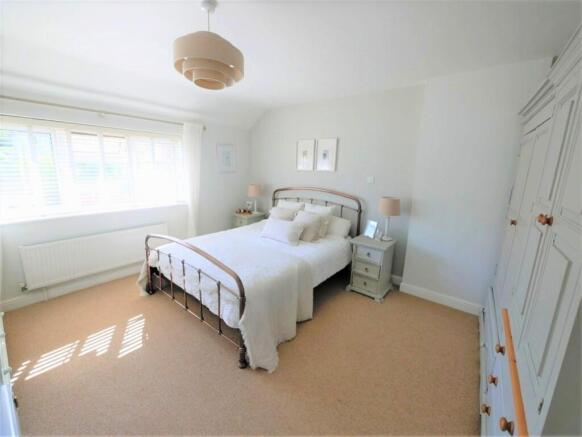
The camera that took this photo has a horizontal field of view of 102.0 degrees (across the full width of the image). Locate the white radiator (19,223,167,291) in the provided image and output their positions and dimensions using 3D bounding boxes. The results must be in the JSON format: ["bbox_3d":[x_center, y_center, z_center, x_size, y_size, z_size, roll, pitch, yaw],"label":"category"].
[{"bbox_3d":[-2.160,0.393,2.770,0.083,0.457,1.323,10,14,37],"label":"white radiator"}]

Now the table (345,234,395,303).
[{"bbox_3d":[0.933,0.559,2.777,0.429,0.614,0.415,10,14,37],"label":"table"}]

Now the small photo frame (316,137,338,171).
[{"bbox_3d":[0.500,-0.895,3.309,0.316,0.453,0.025,10,14,37],"label":"small photo frame"}]

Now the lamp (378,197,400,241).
[{"bbox_3d":[1.140,-0.002,2.733,0.217,0.508,0.217,10,14,37],"label":"lamp"}]

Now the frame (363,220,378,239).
[{"bbox_3d":[0.973,0.138,2.834,0.025,0.204,0.130,13,3,-35],"label":"frame"}]

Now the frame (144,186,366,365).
[{"bbox_3d":[-0.322,0.257,2.819,1.627,1.136,2.078,10,14,37],"label":"frame"}]

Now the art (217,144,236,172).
[{"bbox_3d":[-1.066,-0.994,3.929,0.025,0.443,0.363,10,14,37],"label":"art"}]

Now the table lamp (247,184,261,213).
[{"bbox_3d":[-0.626,-0.326,4.146,0.222,0.508,0.222,10,14,37],"label":"table lamp"}]

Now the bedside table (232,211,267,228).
[{"bbox_3d":[-0.735,0.245,4.150,0.436,0.614,0.415,10,14,37],"label":"bedside table"}]

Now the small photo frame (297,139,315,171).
[{"bbox_3d":[0.222,-0.945,3.525,0.307,0.453,0.025,10,14,37],"label":"small photo frame"}]

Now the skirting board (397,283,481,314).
[{"bbox_3d":[1.612,0.878,2.585,0.755,0.094,0.018,10,14,37],"label":"skirting board"}]

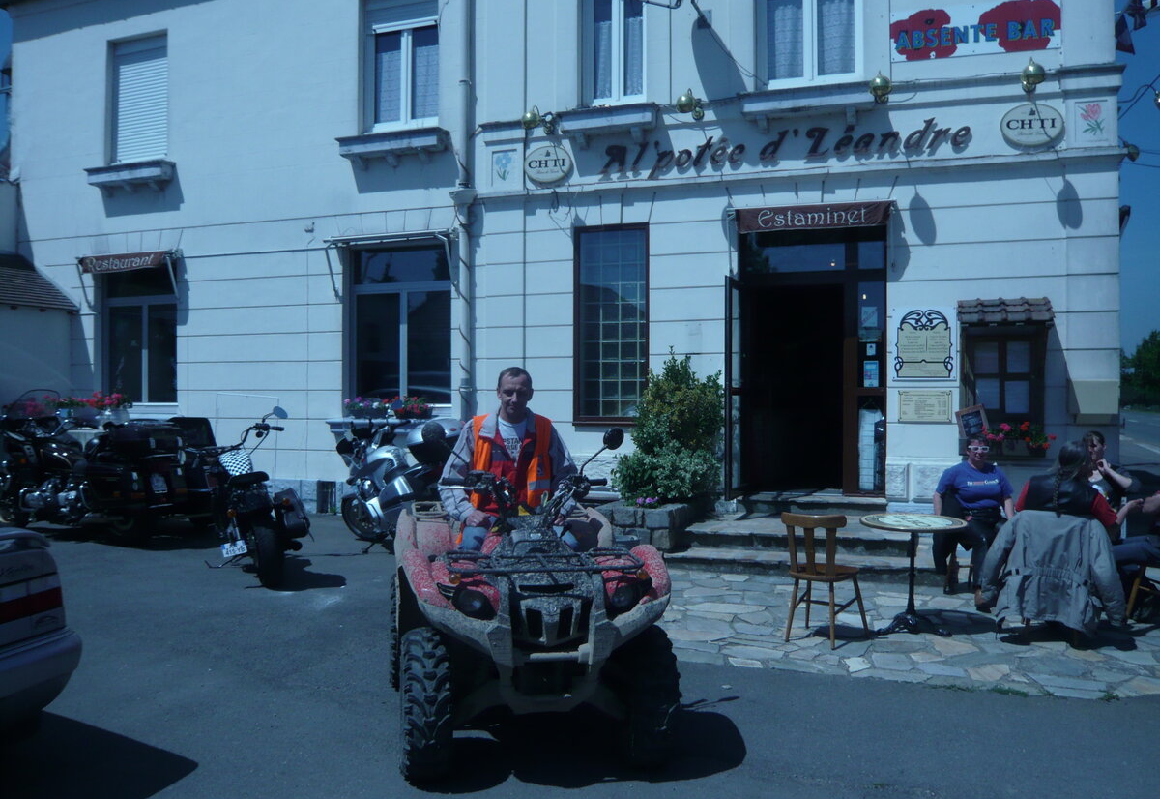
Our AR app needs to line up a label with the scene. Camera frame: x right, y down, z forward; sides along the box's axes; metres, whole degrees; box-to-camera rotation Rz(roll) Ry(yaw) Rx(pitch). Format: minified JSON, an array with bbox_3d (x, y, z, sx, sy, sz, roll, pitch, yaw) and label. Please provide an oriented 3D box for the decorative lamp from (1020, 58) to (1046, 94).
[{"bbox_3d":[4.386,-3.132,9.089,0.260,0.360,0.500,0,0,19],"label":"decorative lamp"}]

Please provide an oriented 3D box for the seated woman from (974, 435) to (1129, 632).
[{"bbox_3d":[3.249,0.929,6.454,0.760,1.280,0.900,0,0,9],"label":"seated woman"}]

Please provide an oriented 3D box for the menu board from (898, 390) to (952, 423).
[{"bbox_3d":[3.575,0.075,9.747,0.533,0.351,0.025,0,0,19],"label":"menu board"}]

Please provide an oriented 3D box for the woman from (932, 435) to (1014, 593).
[{"bbox_3d":[3.079,0.930,7.404,0.620,1.270,0.850,0,0,16],"label":"woman"}]

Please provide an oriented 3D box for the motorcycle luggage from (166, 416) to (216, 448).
[{"bbox_3d":[-4.230,0.352,10.200,0.550,0.380,0.400,0,0,-37],"label":"motorcycle luggage"}]

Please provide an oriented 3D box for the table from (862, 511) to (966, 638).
[{"bbox_3d":[2.289,1.206,6.426,0.730,0.735,0.730,0,0,0],"label":"table"}]

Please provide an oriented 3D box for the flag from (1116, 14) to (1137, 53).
[{"bbox_3d":[5.758,-3.861,9.900,0.240,0.430,0.080,0,0,23],"label":"flag"}]

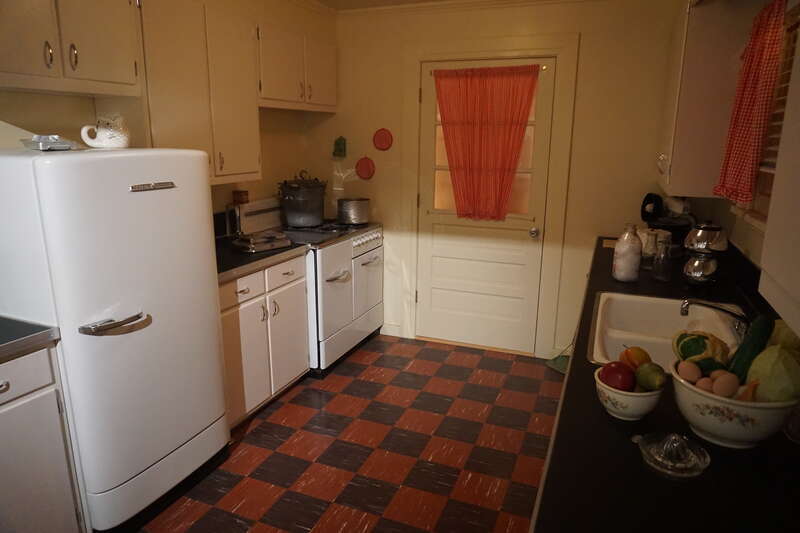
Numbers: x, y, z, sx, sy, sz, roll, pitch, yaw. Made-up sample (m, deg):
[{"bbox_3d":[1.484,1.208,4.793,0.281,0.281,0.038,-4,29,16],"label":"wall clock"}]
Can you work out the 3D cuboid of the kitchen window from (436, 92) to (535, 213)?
[{"bbox_3d":[0.567,-0.797,3.675,0.690,0.860,0.050,6,15,21],"label":"kitchen window"}]

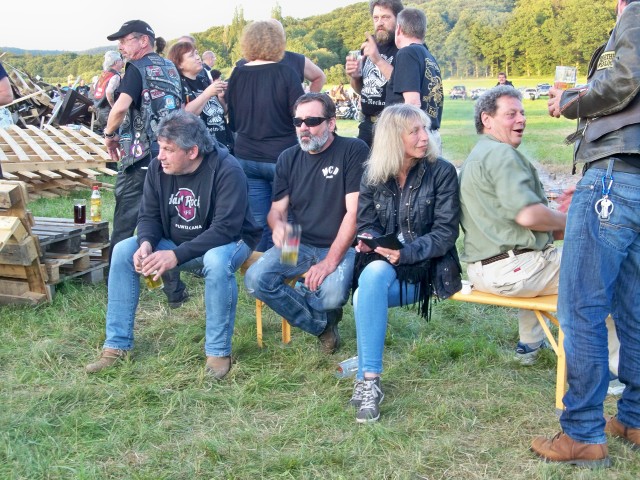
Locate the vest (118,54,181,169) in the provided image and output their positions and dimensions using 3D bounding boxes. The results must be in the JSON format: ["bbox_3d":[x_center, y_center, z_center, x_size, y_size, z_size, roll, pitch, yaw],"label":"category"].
[{"bbox_3d":[-1.048,-0.805,5.750,0.470,0.700,0.300,-10,14,-44],"label":"vest"}]

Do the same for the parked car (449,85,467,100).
[{"bbox_3d":[16.123,-17.174,108.000,1.800,1.600,4.300,3,10,16],"label":"parked car"}]

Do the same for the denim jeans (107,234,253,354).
[{"bbox_3d":[-0.690,0.241,4.780,0.630,0.560,0.680,4,11,24],"label":"denim jeans"}]

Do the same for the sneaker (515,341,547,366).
[{"bbox_3d":[1.100,0.551,4.660,0.105,0.110,0.290,8,13,40],"label":"sneaker"}]

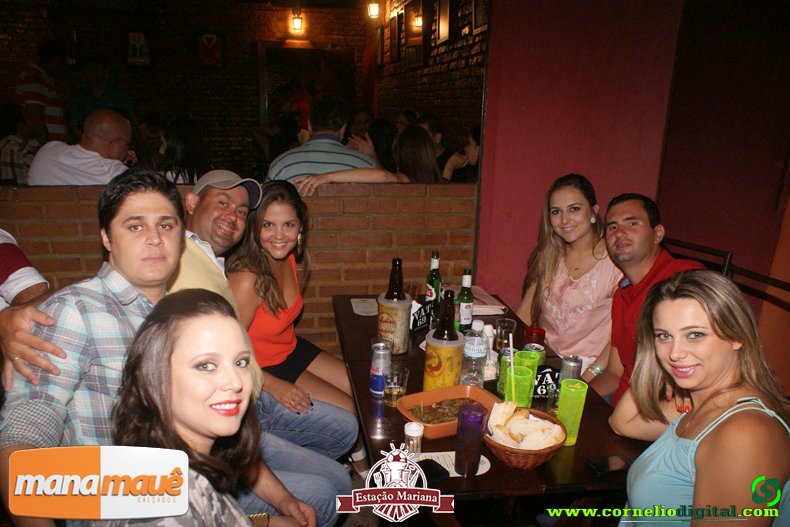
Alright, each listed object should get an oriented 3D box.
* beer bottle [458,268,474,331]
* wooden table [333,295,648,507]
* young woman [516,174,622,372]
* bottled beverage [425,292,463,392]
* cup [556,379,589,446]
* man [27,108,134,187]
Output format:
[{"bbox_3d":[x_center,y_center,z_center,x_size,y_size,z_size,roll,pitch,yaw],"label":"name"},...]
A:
[{"bbox_3d":[0.250,0.132,2.090,0.058,0.225,0.058,2,14,0],"label":"beer bottle"},{"bbox_3d":[0.177,0.664,1.954,0.689,0.750,1.261,0,16,-11],"label":"wooden table"},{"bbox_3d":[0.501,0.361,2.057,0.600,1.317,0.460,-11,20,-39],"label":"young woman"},{"bbox_3d":[0.138,0.219,1.583,0.104,0.295,0.104,2,14,0],"label":"bottled beverage"},{"bbox_3d":[0.416,0.353,1.398,0.064,0.145,0.064,2,14,0],"label":"cup"},{"bbox_3d":[-1.373,-0.112,2.932,0.540,1.270,0.780,15,19,40],"label":"man"}]

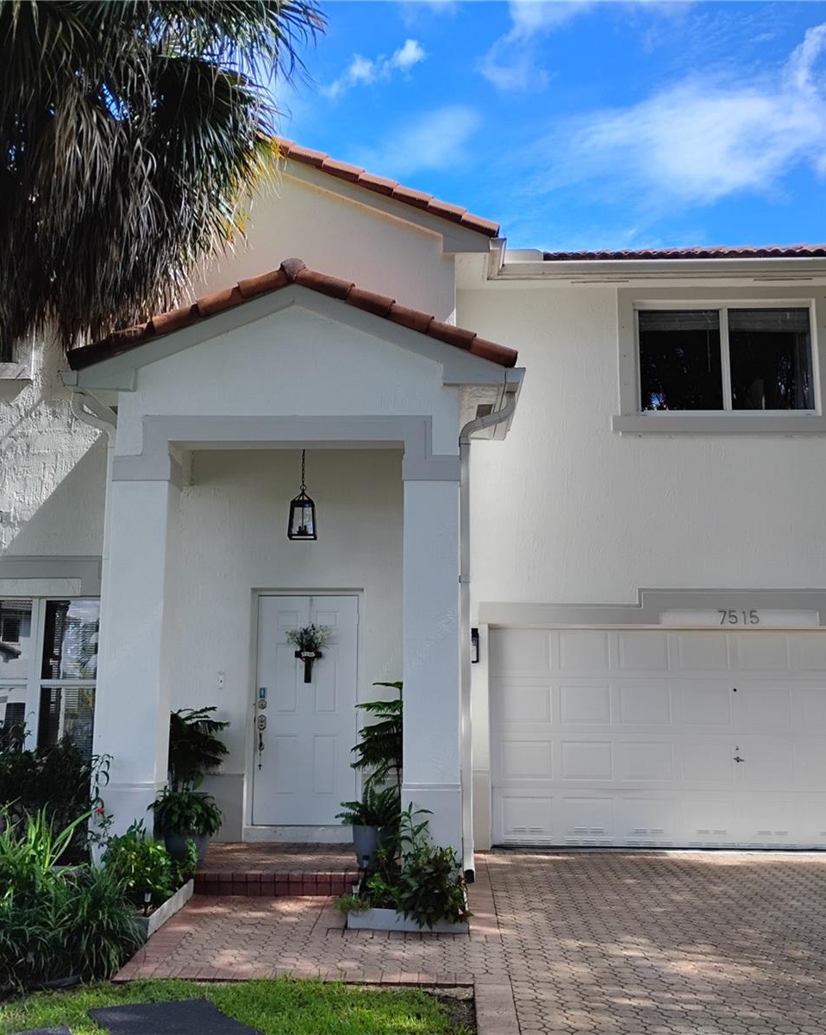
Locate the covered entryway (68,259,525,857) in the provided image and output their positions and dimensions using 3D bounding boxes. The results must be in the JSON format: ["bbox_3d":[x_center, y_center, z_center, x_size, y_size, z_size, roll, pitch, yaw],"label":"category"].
[{"bbox_3d":[-0.902,0.459,9.196,3.585,4.690,1.930,0,-10,3],"label":"covered entryway"}]

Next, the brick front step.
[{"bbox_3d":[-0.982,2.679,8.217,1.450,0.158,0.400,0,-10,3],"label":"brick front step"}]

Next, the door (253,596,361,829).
[{"bbox_3d":[-0.945,1.707,9.920,0.925,2.030,0.080,0,-10,3],"label":"door"}]

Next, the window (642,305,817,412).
[{"bbox_3d":[3.249,-1.664,11.560,1.860,1.240,0.100,0,-10,3],"label":"window"}]

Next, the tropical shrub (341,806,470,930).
[{"bbox_3d":[-0.048,2.231,7.133,0.820,0.700,0.780,0,-10,3],"label":"tropical shrub"}]

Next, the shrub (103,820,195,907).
[{"bbox_3d":[-1.739,2.274,7.358,0.570,0.570,0.540,0,-10,3],"label":"shrub"}]

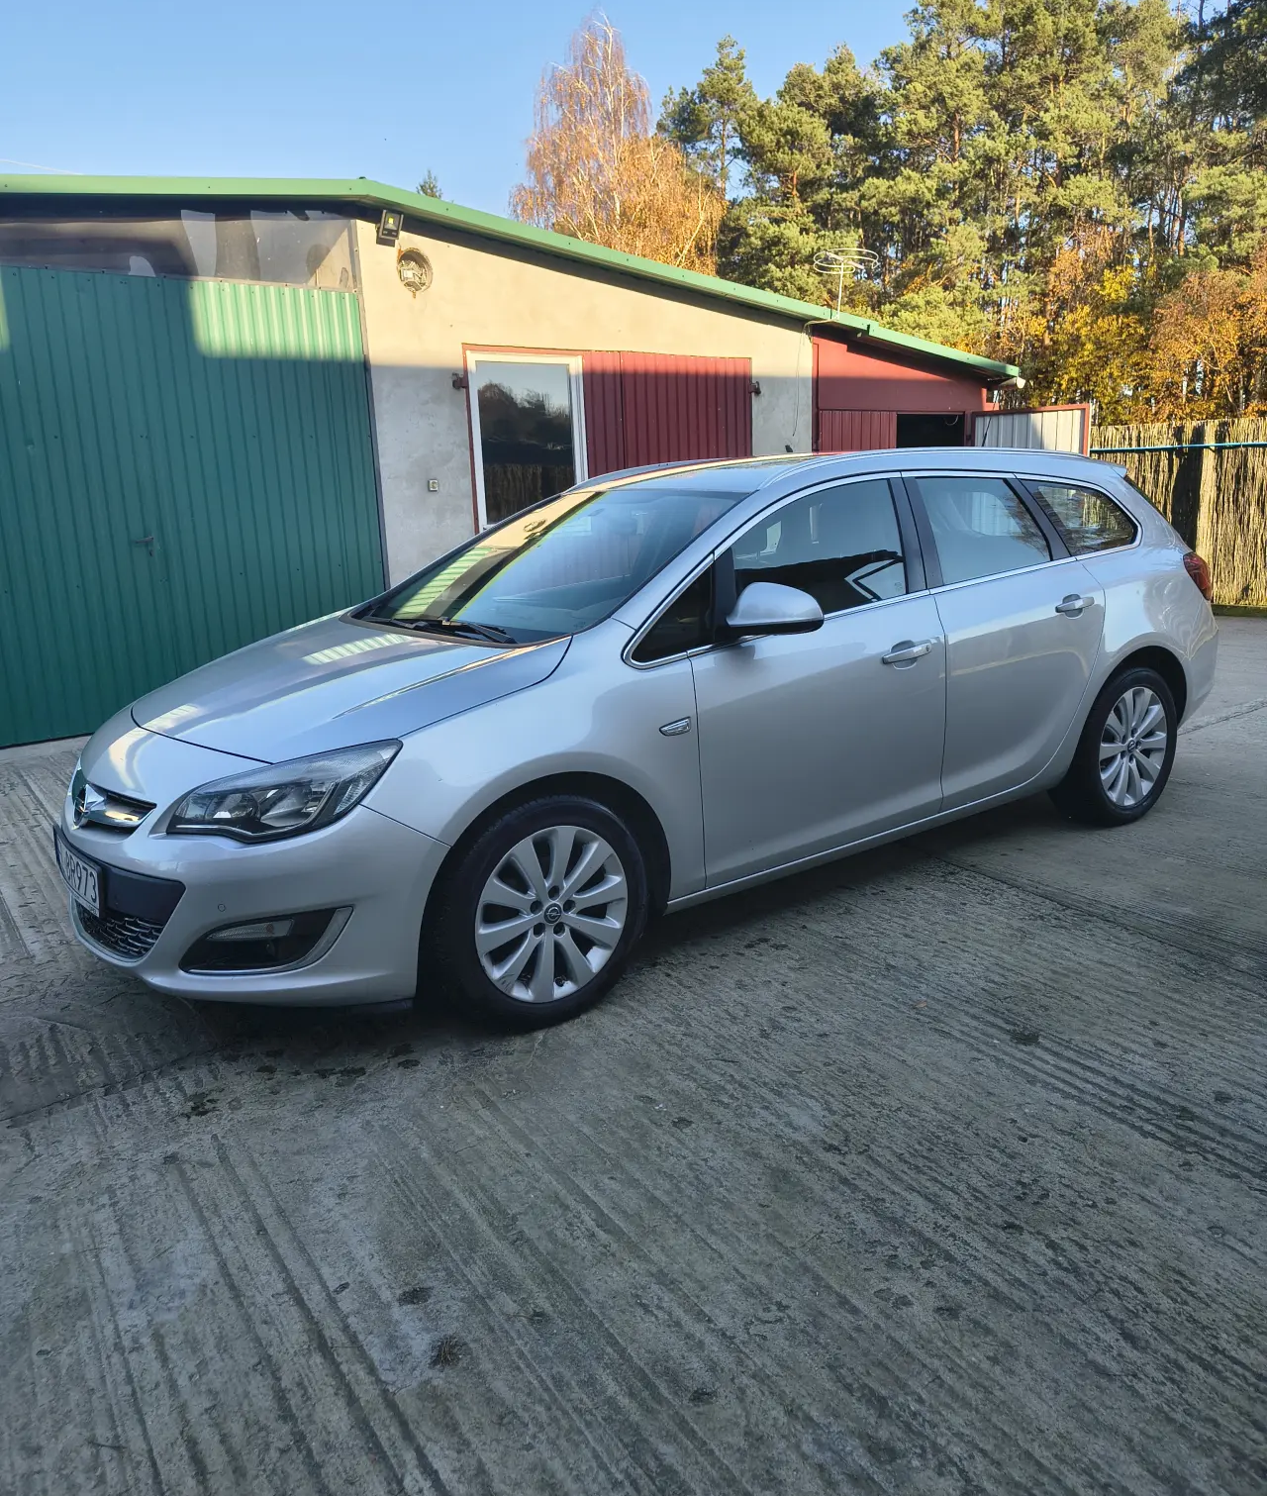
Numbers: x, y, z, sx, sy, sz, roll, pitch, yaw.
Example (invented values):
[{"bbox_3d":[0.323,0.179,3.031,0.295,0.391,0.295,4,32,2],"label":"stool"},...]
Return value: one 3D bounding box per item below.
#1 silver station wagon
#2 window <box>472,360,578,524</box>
[{"bbox_3d":[0.384,-0.351,4.451,4.700,1.500,1.860,-12,16,-35],"label":"silver station wagon"},{"bbox_3d":[-0.831,-2.365,9.127,0.920,1.220,0.060,-13,17,-38],"label":"window"}]

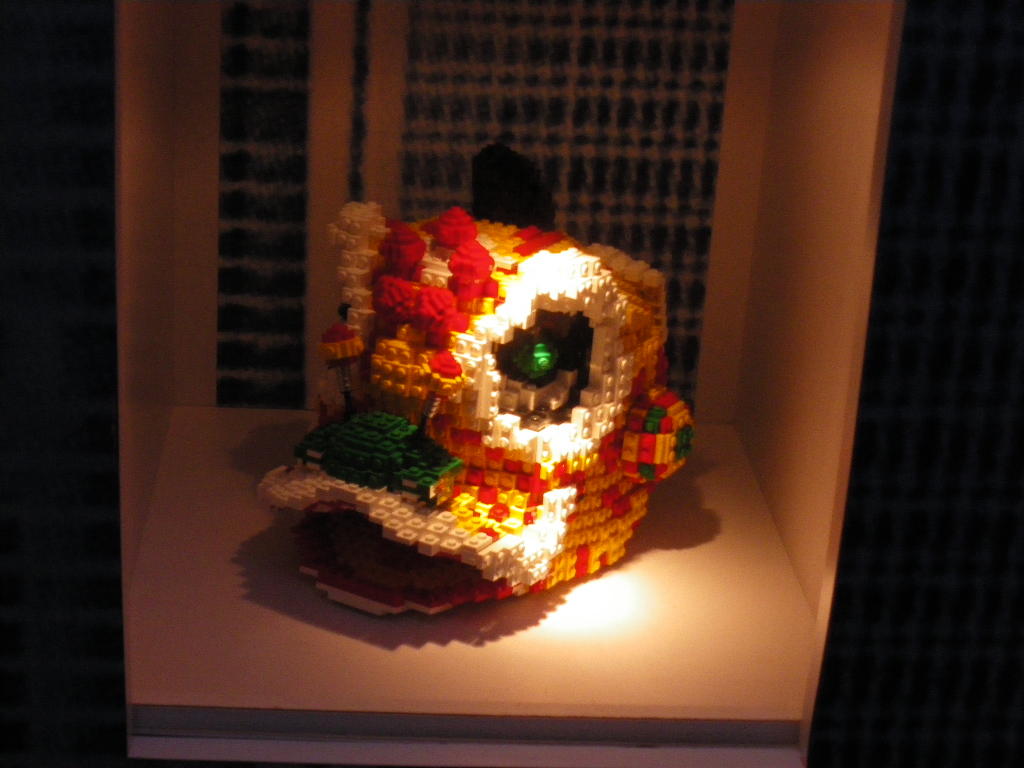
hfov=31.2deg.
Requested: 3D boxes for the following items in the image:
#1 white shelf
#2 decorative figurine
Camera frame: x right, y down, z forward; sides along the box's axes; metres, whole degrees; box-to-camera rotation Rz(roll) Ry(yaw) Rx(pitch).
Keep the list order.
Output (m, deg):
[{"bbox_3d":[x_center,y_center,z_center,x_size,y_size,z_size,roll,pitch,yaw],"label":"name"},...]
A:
[{"bbox_3d":[-0.027,0.097,0.994,0.330,0.030,0.345,2,21,-5],"label":"white shelf"},{"bbox_3d":[-0.037,-0.004,0.948,0.200,0.190,0.184,15,24,26],"label":"decorative figurine"}]

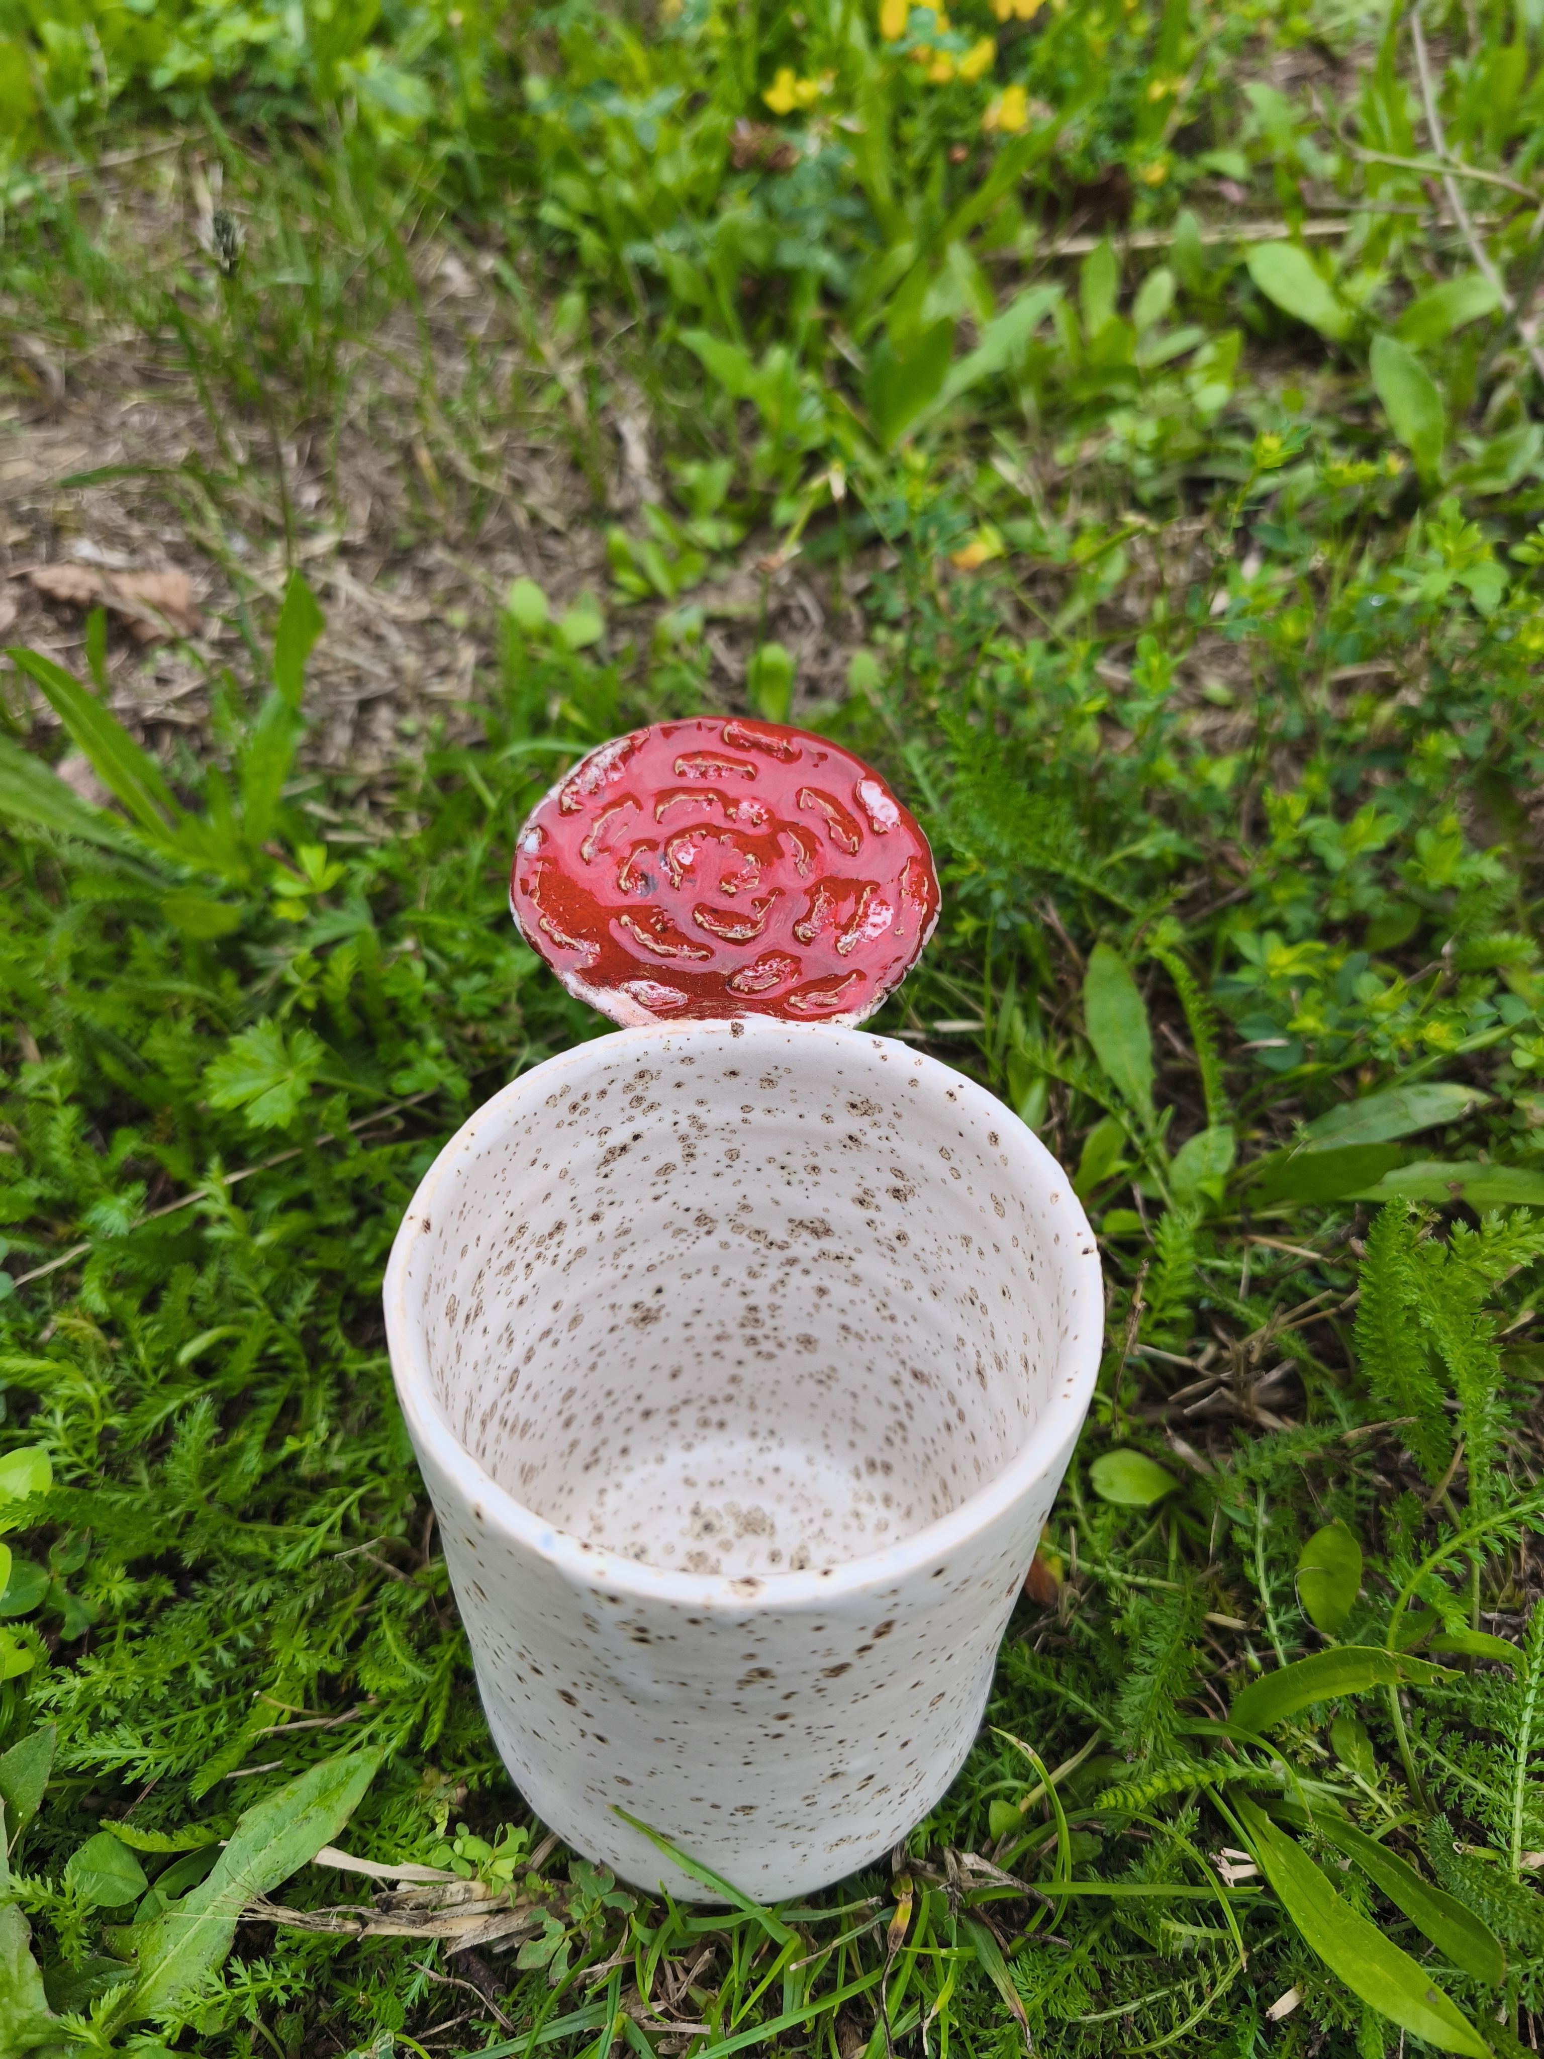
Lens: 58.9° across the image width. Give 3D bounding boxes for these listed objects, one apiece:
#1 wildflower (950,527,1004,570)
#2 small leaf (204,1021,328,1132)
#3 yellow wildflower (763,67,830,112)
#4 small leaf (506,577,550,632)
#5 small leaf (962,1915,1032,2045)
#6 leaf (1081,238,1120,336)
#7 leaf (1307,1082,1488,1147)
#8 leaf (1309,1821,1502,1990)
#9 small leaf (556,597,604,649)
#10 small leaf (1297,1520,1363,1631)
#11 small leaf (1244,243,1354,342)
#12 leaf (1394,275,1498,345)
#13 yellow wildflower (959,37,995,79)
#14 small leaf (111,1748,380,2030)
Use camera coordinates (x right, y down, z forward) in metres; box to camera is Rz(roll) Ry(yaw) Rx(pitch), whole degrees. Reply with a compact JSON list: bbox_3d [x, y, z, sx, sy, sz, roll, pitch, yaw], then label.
[{"bbox_3d":[0.070,-0.165,0.470,0.018,0.012,0.013,1,41,0],"label":"wildflower"},{"bbox_3d":[-0.105,0.010,0.284,0.023,0.006,0.026,-8,59,-11],"label":"small leaf"},{"bbox_3d":[0.013,-0.481,0.700,0.033,0.021,0.025,1,41,0],"label":"yellow wildflower"},{"bbox_3d":[-0.087,-0.151,0.488,0.015,0.017,0.010,1,41,0],"label":"small leaf"},{"bbox_3d":[0.031,0.131,0.189,0.005,0.004,0.016,-18,62,-21],"label":"small leaf"},{"bbox_3d":[0.134,-0.302,0.558,0.016,0.010,0.051,3,75,9],"label":"leaf"},{"bbox_3d":[0.136,0.019,0.298,0.045,0.005,0.013,-11,52,-11],"label":"leaf"},{"bbox_3d":[0.084,0.118,0.188,0.032,0.004,0.009,30,62,33],"label":"leaf"},{"bbox_3d":[-0.061,-0.130,0.438,0.015,0.005,0.019,-1,68,-5],"label":"small leaf"},{"bbox_3d":[0.094,0.092,0.230,0.011,0.005,0.019,3,41,2],"label":"small leaf"},{"bbox_3d":[0.266,-0.372,0.689,0.065,0.010,0.024,33,87,-13],"label":"small leaf"},{"bbox_3d":[0.346,-0.368,0.700,0.052,0.030,0.026,-16,44,-18],"label":"leaf"},{"bbox_3d":[0.087,-0.412,0.580,0.015,0.017,0.015,6,47,4],"label":"yellow wildflower"},{"bbox_3d":[-0.070,0.114,0.183,0.015,0.005,0.042,39,65,18],"label":"small leaf"}]

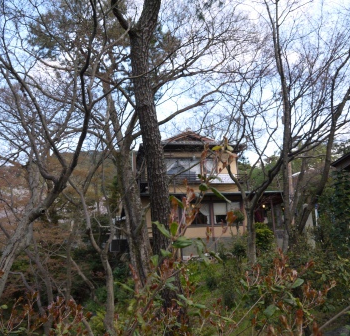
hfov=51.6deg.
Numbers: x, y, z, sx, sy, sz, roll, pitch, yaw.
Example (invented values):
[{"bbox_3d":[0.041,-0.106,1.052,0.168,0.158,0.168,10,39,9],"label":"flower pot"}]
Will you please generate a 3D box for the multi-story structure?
[{"bbox_3d":[1.823,1.780,26.322,9.060,8.130,8.000,-1,-7,-9],"label":"multi-story structure"}]

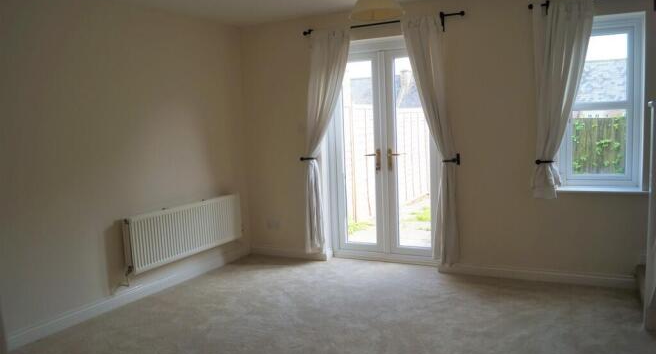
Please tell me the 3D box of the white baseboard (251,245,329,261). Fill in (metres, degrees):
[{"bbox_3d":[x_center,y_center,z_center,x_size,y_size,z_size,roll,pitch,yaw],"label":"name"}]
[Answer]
[{"bbox_3d":[-0.420,0.796,5.069,0.916,0.090,0.018,0,6,28],"label":"white baseboard"}]

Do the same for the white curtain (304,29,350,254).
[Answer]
[{"bbox_3d":[0.002,-0.301,4.628,0.540,2.100,0.120,0,6,28],"label":"white curtain"}]

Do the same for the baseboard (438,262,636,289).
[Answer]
[{"bbox_3d":[1.635,0.798,3.987,1.534,0.090,0.018,0,6,28],"label":"baseboard"}]

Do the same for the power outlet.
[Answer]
[{"bbox_3d":[-0.571,0.489,5.111,0.150,0.092,0.015,0,6,28],"label":"power outlet"}]

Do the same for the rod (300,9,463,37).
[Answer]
[{"bbox_3d":[0.438,-1.326,4.271,1.520,0.070,0.080,0,6,28],"label":"rod"}]

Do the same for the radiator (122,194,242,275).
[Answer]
[{"bbox_3d":[-1.222,0.463,4.362,0.090,0.453,1.365,0,6,28],"label":"radiator"}]

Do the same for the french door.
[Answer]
[{"bbox_3d":[0.523,-0.218,4.643,1.145,2.079,0.080,0,6,28],"label":"french door"}]

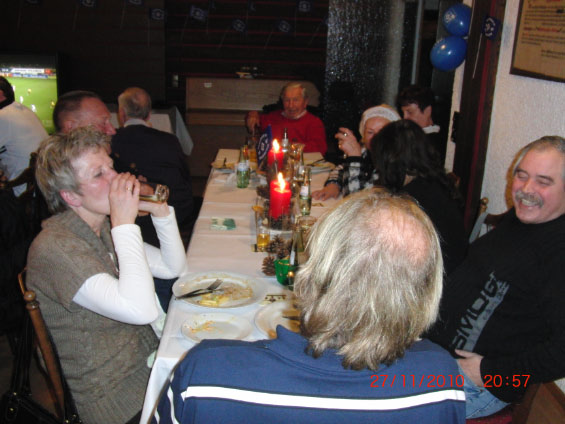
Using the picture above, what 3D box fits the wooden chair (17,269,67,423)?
[{"bbox_3d":[-0.385,0.521,1.667,0.530,0.930,0.440,-1,16,-12],"label":"wooden chair"}]

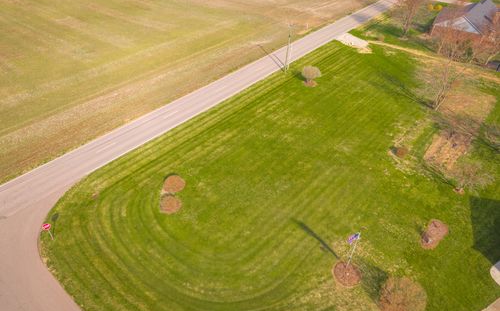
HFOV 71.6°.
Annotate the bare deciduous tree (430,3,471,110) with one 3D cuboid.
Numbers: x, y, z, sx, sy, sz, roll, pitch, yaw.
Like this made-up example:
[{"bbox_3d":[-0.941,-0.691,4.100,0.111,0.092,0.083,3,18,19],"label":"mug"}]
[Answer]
[{"bbox_3d":[34.000,-14.800,58.400,6.200,16.300,6.200,2,38,0],"label":"bare deciduous tree"}]

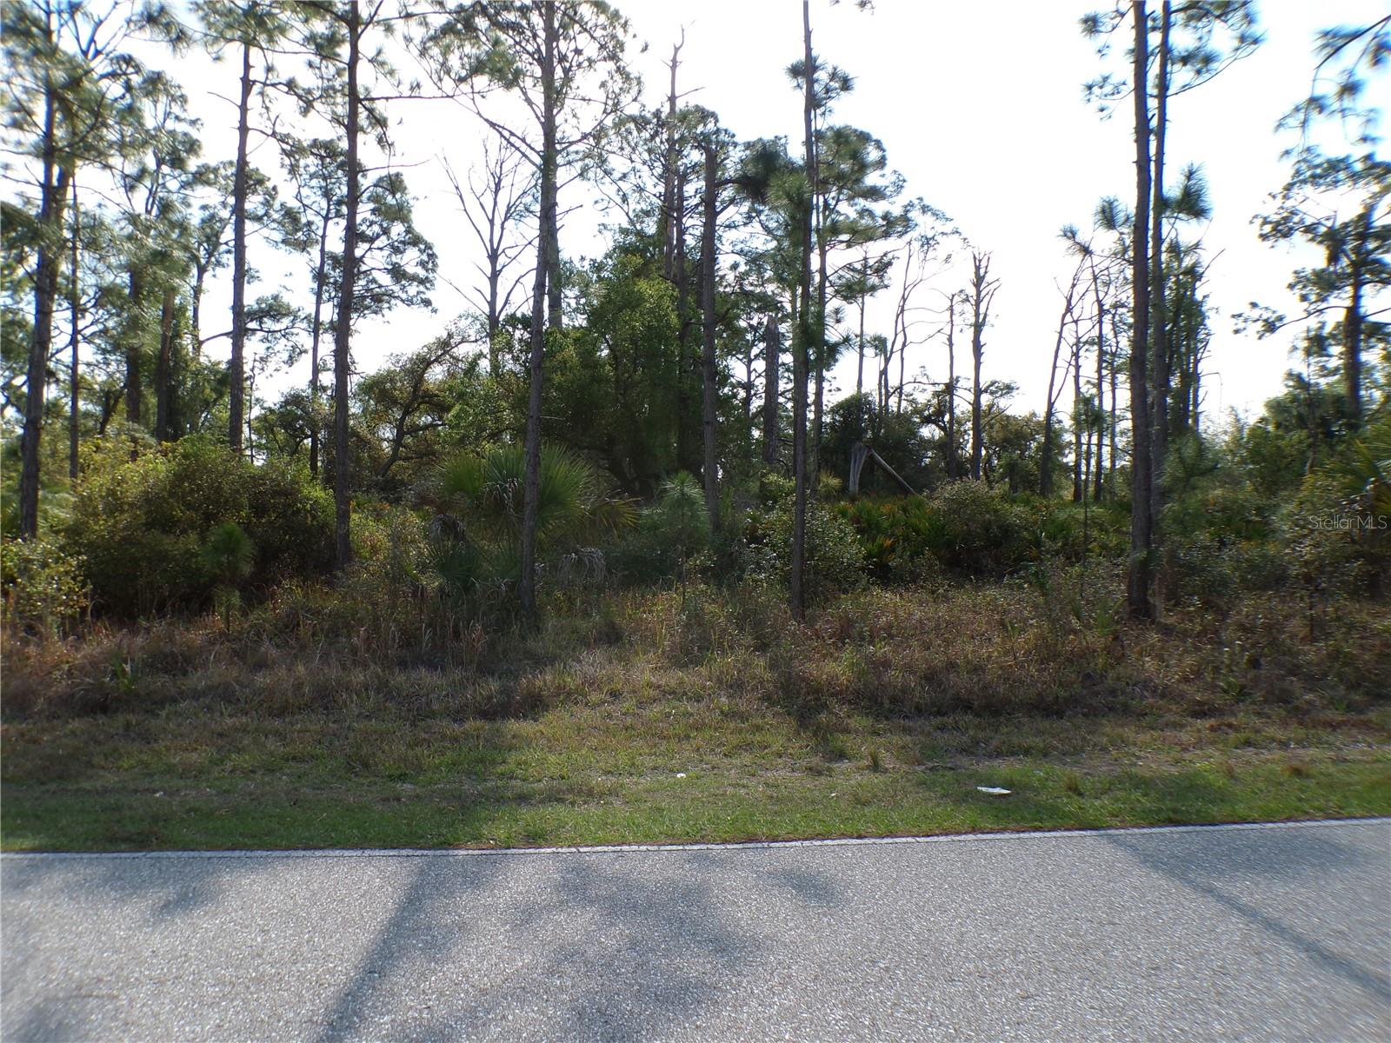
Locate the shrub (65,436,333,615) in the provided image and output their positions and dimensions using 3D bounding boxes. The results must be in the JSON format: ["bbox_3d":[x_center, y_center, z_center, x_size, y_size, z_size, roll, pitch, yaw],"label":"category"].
[{"bbox_3d":[-7.098,0.093,13.800,3.600,2.550,2.800,0,1,0],"label":"shrub"}]

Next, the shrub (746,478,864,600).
[{"bbox_3d":[1.642,0.294,14.500,1.800,1.900,1.700,0,1,0],"label":"shrub"}]

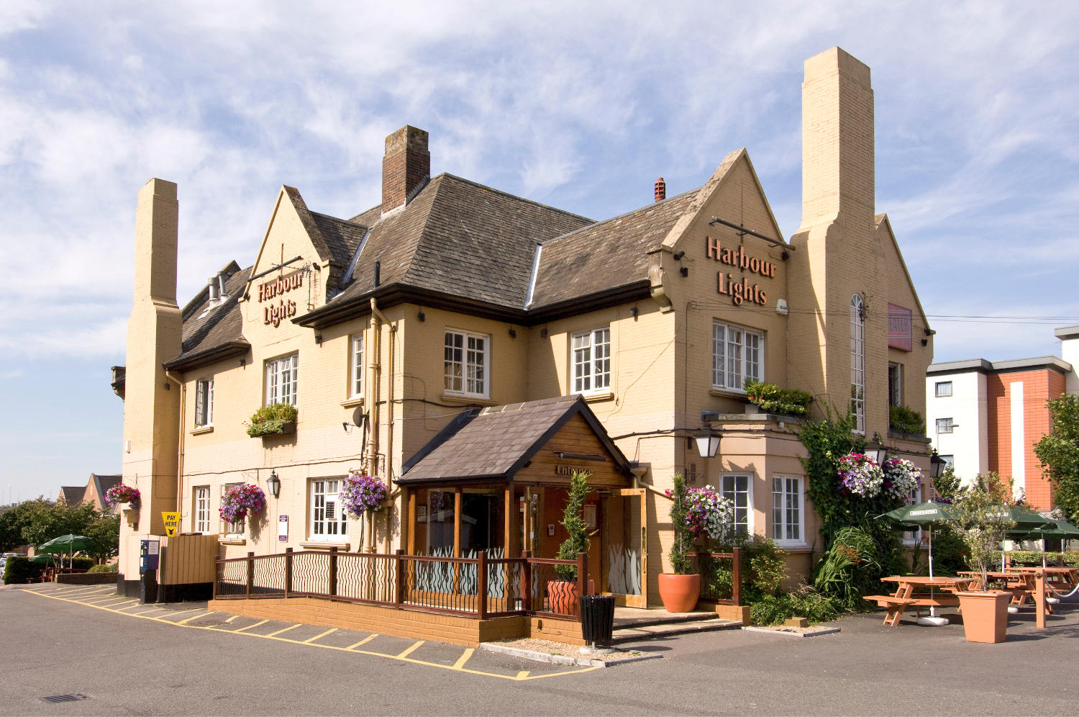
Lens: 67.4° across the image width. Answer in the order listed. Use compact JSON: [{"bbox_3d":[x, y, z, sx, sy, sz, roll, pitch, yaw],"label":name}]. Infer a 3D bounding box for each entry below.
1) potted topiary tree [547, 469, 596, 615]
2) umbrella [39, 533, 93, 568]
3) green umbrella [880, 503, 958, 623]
[{"bbox_3d":[0.511,2.865,12.900,0.740,2.270,0.740,0,-7,0],"label":"potted topiary tree"},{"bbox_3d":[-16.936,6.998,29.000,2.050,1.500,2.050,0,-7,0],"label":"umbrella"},{"bbox_3d":[7.061,3.703,14.700,1.800,2.220,1.800,8,-11,-44],"label":"green umbrella"}]

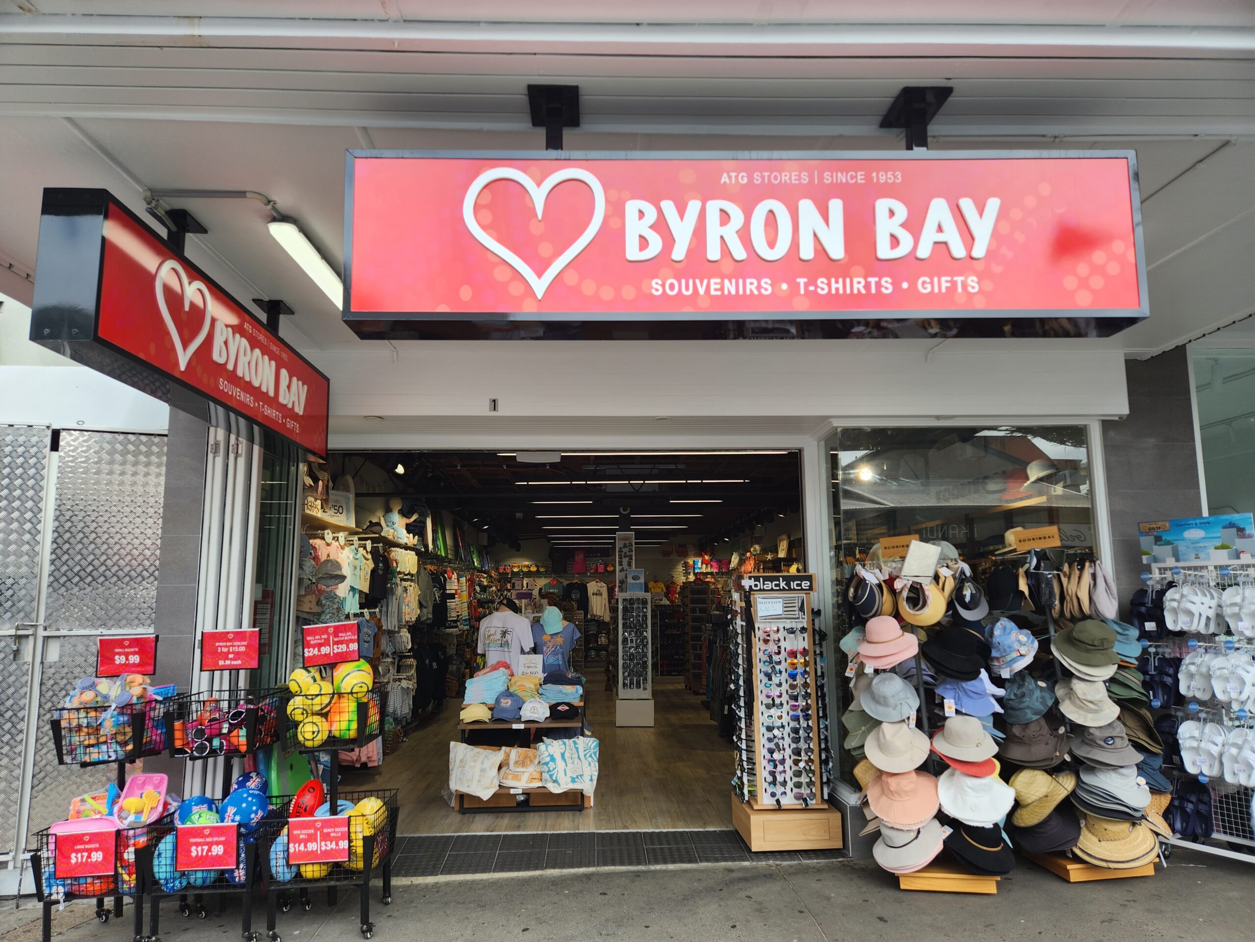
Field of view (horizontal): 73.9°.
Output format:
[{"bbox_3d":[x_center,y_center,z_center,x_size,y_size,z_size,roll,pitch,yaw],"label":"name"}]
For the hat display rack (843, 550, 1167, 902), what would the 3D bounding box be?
[{"bbox_3d":[2.275,1.446,5.089,1.880,1.930,0.820,0,-8,-6],"label":"hat display rack"}]

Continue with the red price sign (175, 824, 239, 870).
[{"bbox_3d":[-2.113,1.889,4.190,0.305,0.220,0.010,0,-8,-5],"label":"red price sign"}]

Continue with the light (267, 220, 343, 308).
[{"bbox_3d":[-1.454,-0.940,4.085,0.130,0.085,1.270,0,-8,-3],"label":"light"}]

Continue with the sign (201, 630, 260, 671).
[{"bbox_3d":[-2.179,0.983,4.570,0.305,0.220,0.010,1,-8,-7],"label":"sign"}]

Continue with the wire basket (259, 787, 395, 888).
[{"bbox_3d":[-1.602,1.980,4.506,0.590,0.345,0.575,0,-8,-5],"label":"wire basket"}]

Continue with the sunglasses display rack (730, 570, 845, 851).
[{"bbox_3d":[1.097,1.640,5.898,0.630,1.800,0.620,0,-8,-3],"label":"sunglasses display rack"}]

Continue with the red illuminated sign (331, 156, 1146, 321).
[{"bbox_3d":[0.376,-0.736,2.742,2.530,0.555,0.212,0,-7,-1],"label":"red illuminated sign"}]

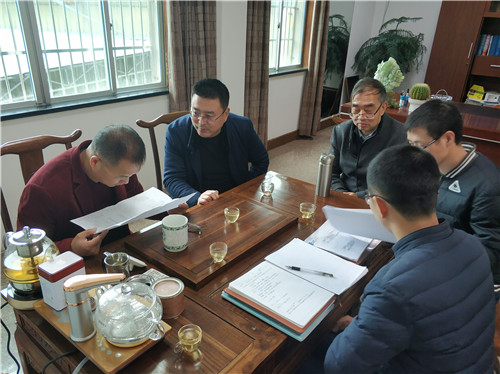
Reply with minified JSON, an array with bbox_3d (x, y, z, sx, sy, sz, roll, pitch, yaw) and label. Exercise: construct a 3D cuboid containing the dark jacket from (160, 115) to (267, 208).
[{"bbox_3d":[-0.194,-0.045,1.956,0.520,0.620,0.420,-7,25,-20],"label":"dark jacket"}]

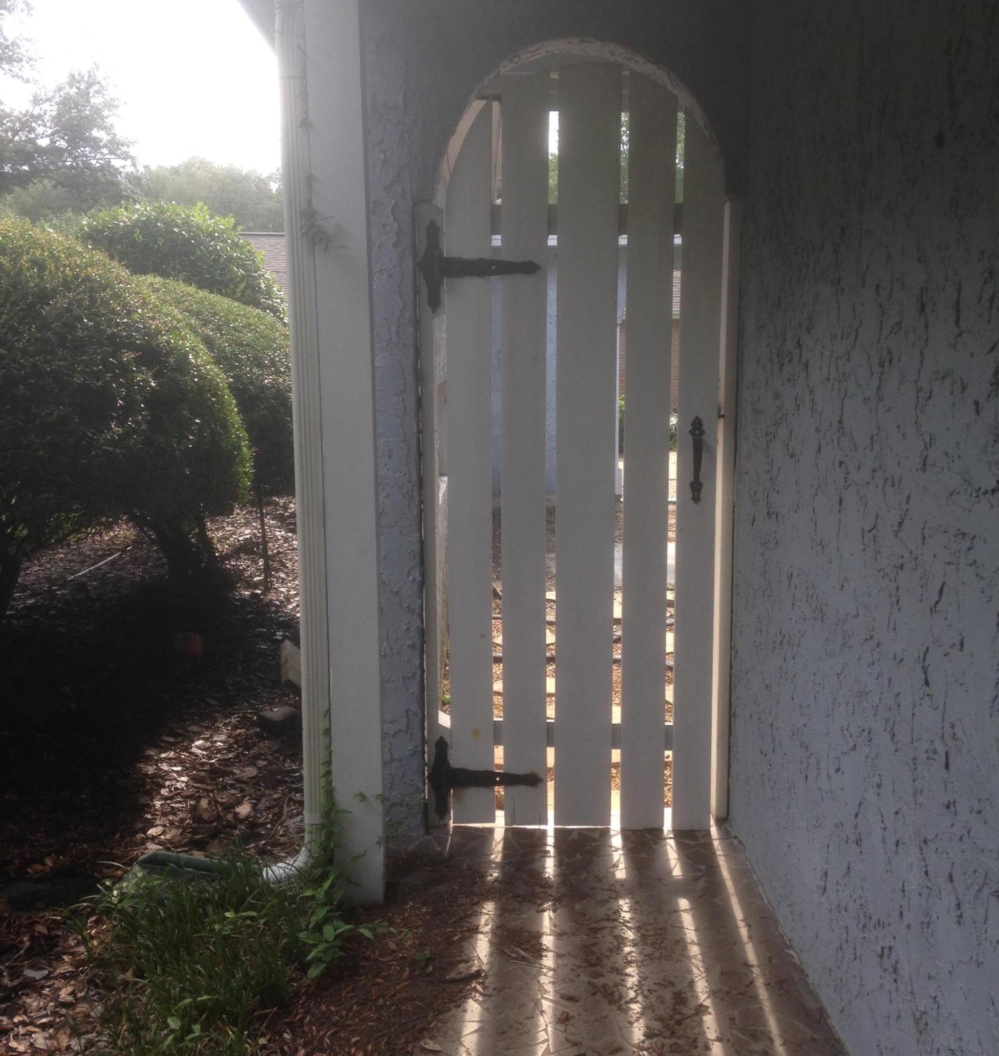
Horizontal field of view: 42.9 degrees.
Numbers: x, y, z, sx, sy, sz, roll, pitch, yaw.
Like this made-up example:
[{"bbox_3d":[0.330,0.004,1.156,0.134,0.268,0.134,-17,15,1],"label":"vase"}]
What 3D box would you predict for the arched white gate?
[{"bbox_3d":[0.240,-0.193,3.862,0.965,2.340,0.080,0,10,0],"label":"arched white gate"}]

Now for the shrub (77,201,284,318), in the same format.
[{"bbox_3d":[-2.750,-1.606,10.885,2.250,2.400,2.250,0,10,0],"label":"shrub"}]

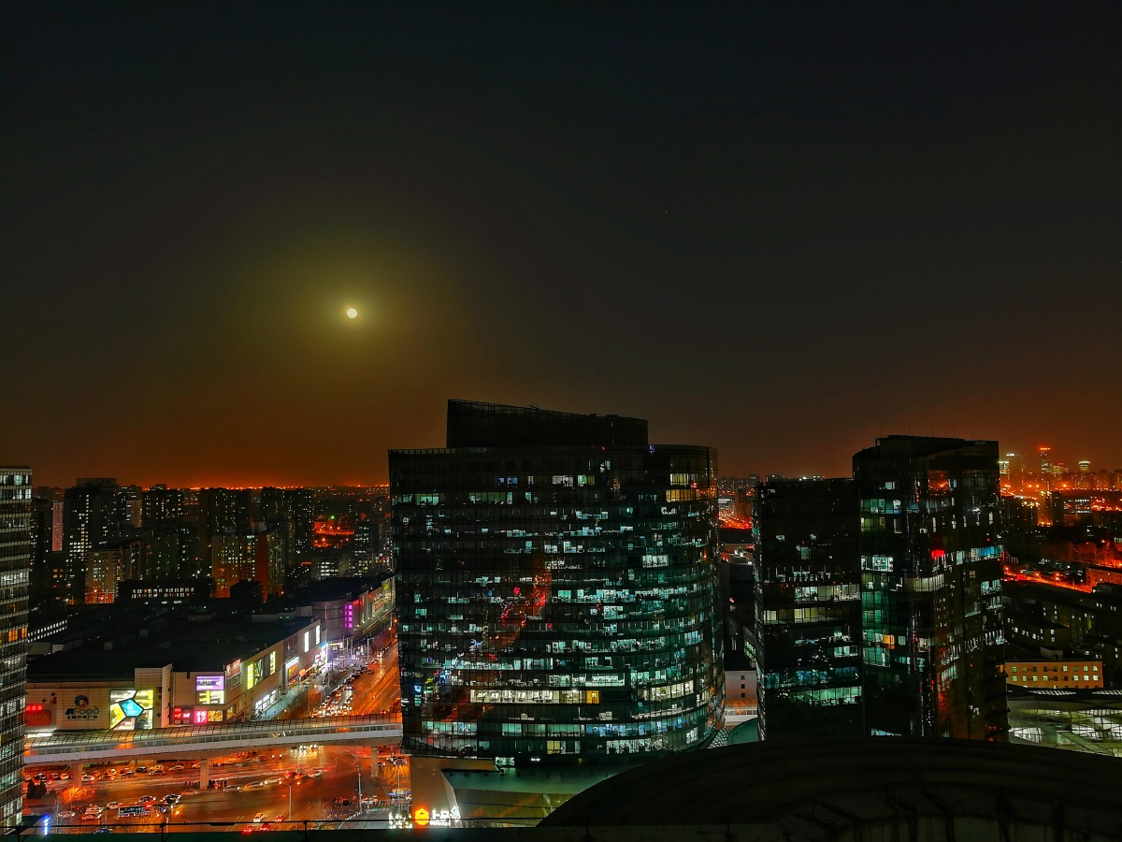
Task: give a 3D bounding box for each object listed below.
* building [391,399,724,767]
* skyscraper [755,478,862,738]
[{"bbox_3d":[2.000,41.060,223.430,85.000,93.000,42.000,0,-3,-3],"label":"building"},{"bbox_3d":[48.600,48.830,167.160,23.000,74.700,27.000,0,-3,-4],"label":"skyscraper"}]

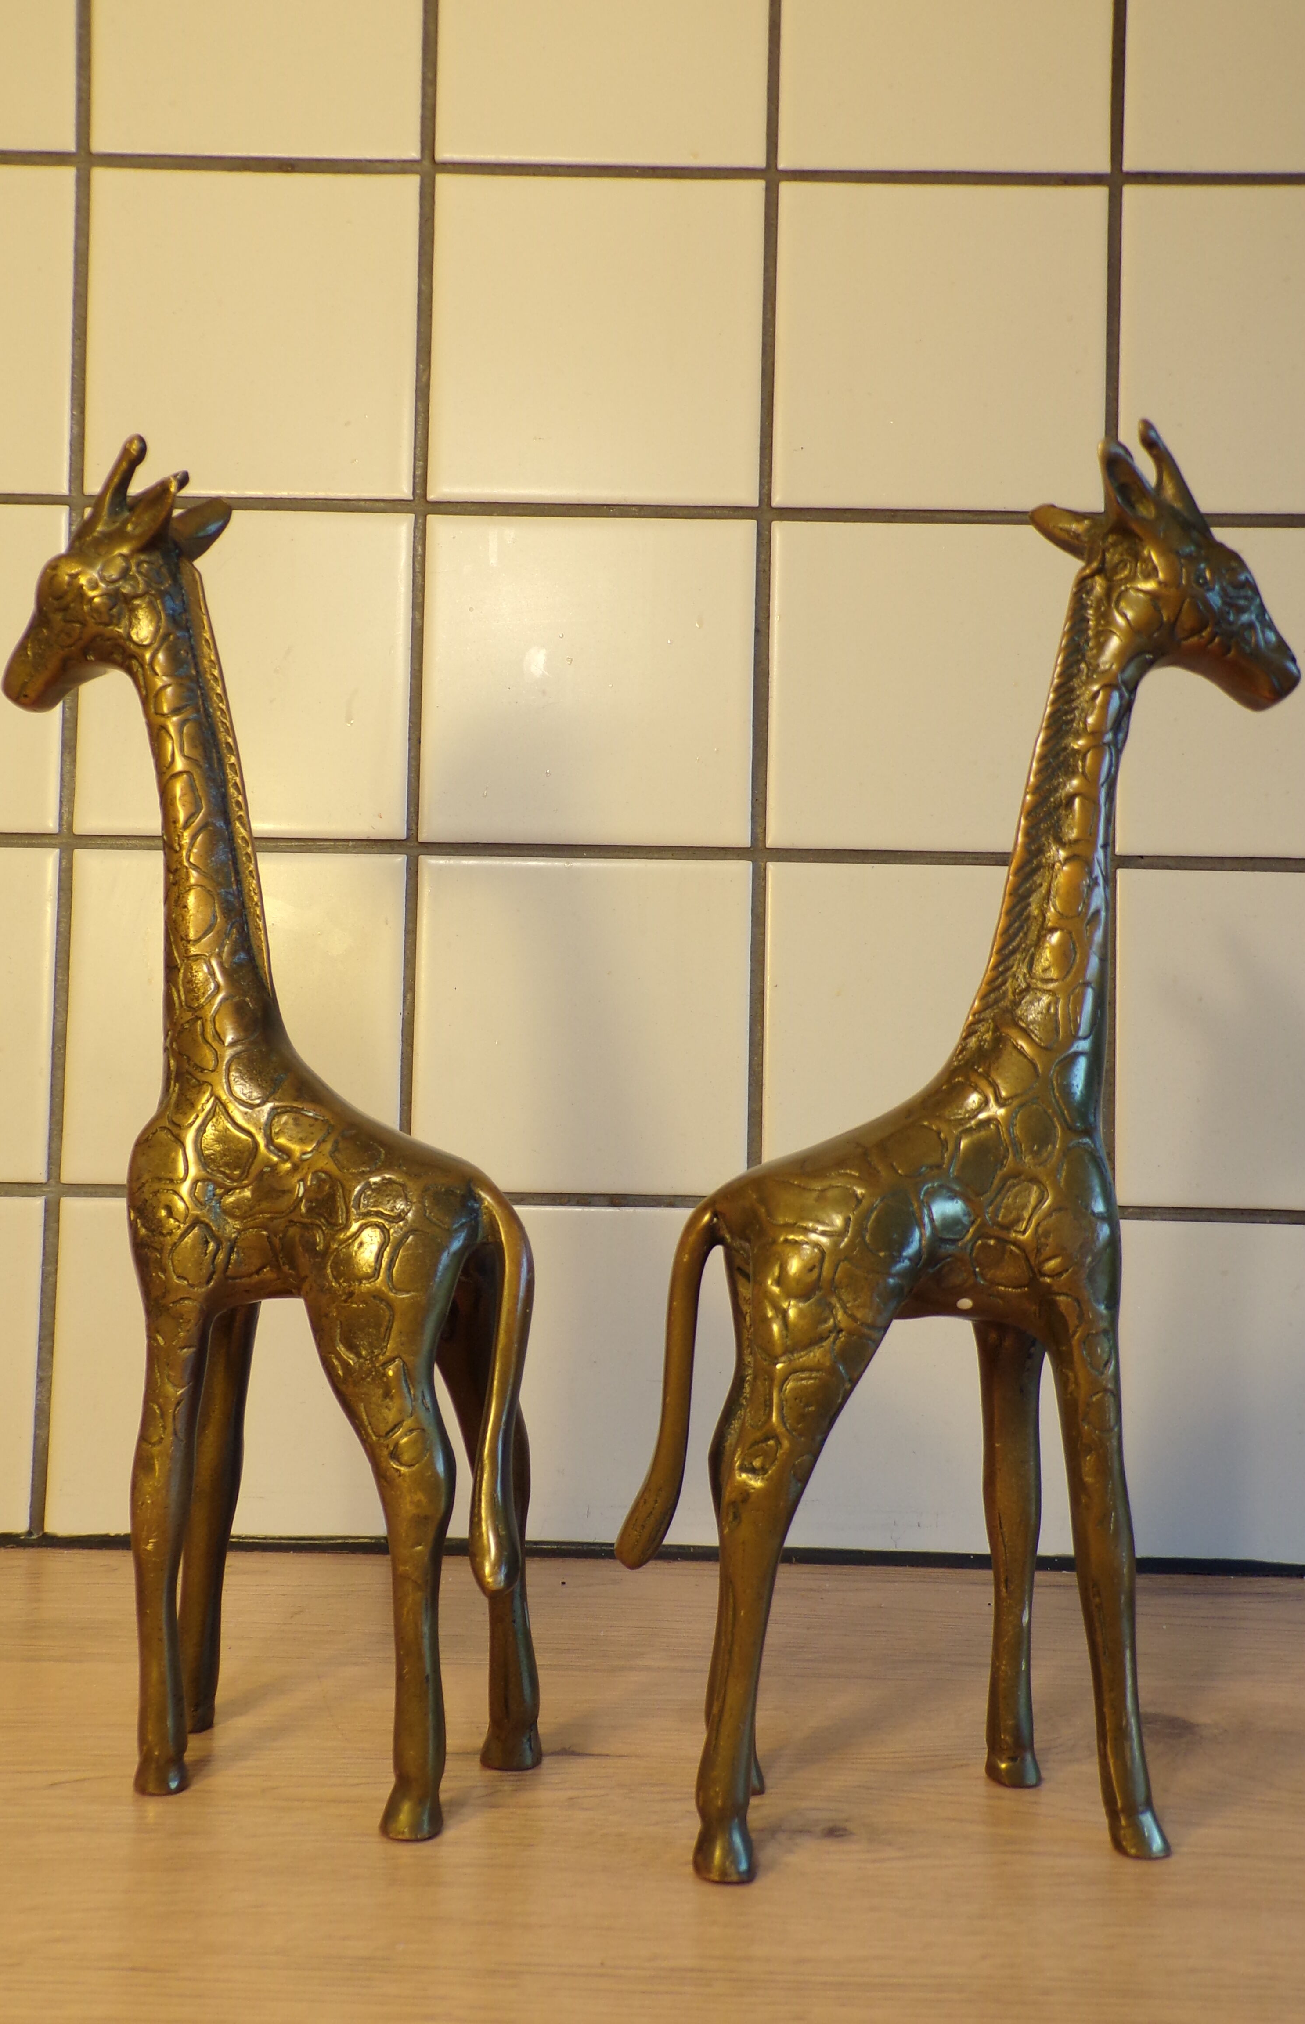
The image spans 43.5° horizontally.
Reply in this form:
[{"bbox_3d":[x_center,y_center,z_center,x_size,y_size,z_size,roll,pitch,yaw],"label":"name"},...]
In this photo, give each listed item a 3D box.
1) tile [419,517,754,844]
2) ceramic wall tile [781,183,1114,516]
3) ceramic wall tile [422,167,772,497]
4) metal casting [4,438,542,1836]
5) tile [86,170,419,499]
[{"bbox_3d":[-0.019,-0.100,0.497,0.100,0.100,0.007,1,-2,0],"label":"tile"},{"bbox_3d":[0.087,-0.202,0.500,0.100,0.100,0.007,1,-2,0],"label":"ceramic wall tile"},{"bbox_3d":[-0.017,-0.204,0.501,0.100,0.100,0.007,1,-2,0],"label":"ceramic wall tile"},{"bbox_3d":[-0.082,0.015,0.342,0.126,0.277,0.048,1,-2,15],"label":"metal casting"},{"bbox_3d":[-0.121,-0.206,0.501,0.100,0.100,0.007,1,-2,0],"label":"tile"}]

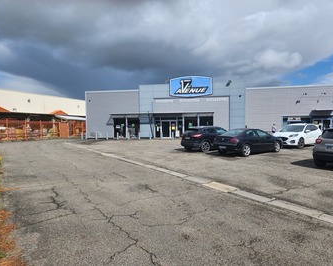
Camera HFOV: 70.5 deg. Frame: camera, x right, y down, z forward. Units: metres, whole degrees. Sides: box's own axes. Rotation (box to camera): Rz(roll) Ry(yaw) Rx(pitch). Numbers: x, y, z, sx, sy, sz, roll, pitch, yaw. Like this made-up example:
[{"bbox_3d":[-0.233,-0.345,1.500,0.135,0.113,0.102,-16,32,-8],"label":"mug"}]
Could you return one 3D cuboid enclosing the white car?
[{"bbox_3d":[9.880,0.160,17.675,4.620,1.670,1.883,-2,2,-36],"label":"white car"}]

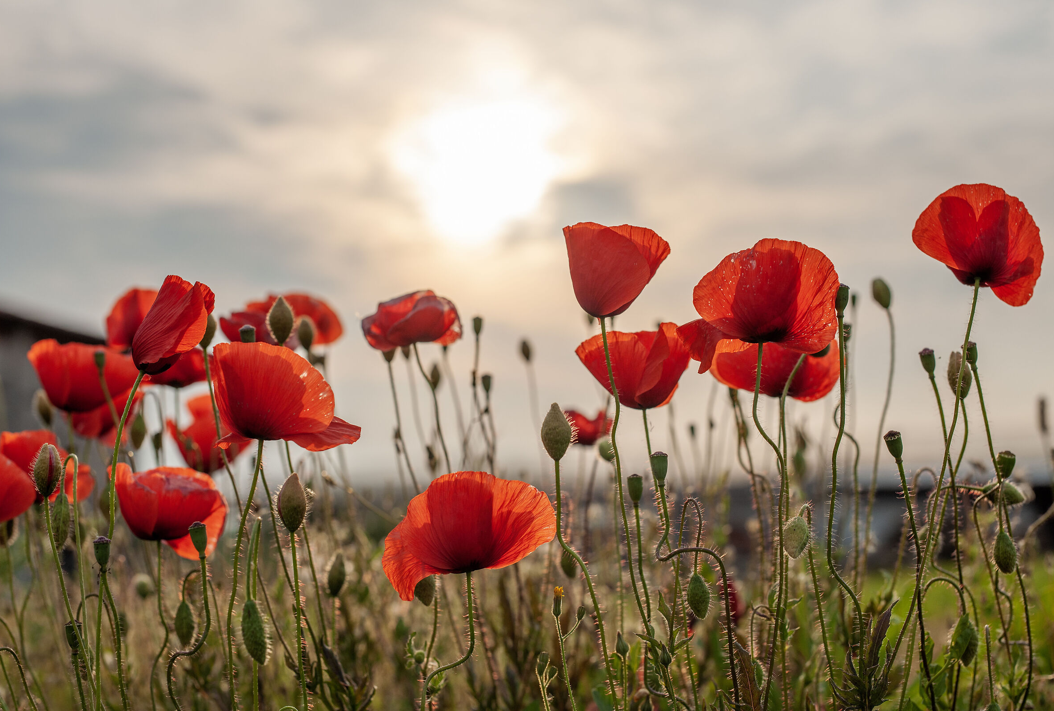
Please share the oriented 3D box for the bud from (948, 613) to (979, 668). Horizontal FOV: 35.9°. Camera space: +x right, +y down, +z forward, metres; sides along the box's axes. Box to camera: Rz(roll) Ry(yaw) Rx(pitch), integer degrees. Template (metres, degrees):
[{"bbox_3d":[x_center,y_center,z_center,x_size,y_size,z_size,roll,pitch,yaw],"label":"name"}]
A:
[{"bbox_3d":[0.209,0.137,0.780,0.012,0.025,0.012,2,-5,15],"label":"bud"}]

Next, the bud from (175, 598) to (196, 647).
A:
[{"bbox_3d":[-0.164,0.128,0.780,0.010,0.024,0.010,2,-3,0],"label":"bud"}]

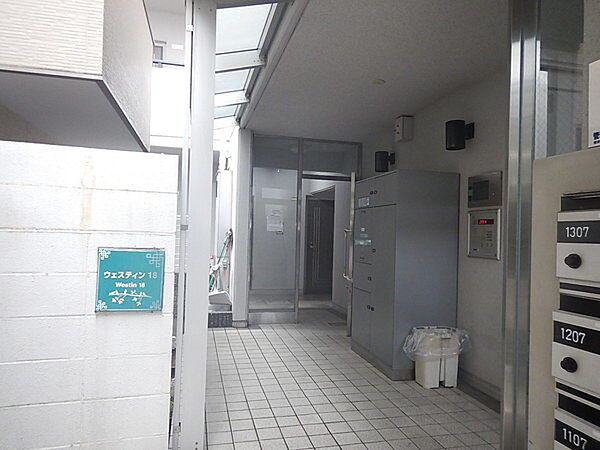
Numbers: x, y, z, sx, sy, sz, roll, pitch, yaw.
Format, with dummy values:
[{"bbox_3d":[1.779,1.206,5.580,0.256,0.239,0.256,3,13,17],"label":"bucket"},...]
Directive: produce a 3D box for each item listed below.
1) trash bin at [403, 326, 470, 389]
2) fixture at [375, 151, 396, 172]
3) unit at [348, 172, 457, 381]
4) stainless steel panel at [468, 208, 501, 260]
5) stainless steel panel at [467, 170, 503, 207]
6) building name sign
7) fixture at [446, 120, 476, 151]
[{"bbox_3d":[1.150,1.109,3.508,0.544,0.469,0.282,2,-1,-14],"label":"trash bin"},{"bbox_3d":[1.028,-0.749,5.050,0.227,0.245,0.167,2,-1,-14],"label":"fixture"},{"bbox_3d":[1.006,0.447,4.124,0.626,1.806,0.970,2,-1,-14],"label":"unit"},{"bbox_3d":[1.504,0.079,3.443,0.035,0.398,0.389,2,-1,-14],"label":"stainless steel panel"},{"bbox_3d":[1.521,-0.282,3.447,0.020,0.267,0.415,2,-1,-14],"label":"stainless steel panel"},{"bbox_3d":[-0.817,0.269,2.000,0.300,0.303,0.020,2,-1,-15],"label":"building name sign"},{"bbox_3d":[1.383,-0.763,3.629,0.227,0.245,0.167,2,-1,-14],"label":"fixture"}]

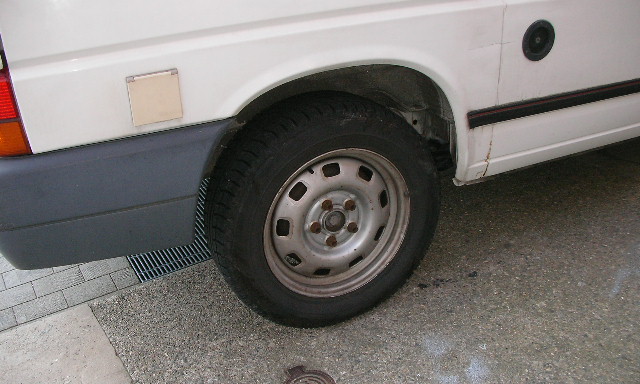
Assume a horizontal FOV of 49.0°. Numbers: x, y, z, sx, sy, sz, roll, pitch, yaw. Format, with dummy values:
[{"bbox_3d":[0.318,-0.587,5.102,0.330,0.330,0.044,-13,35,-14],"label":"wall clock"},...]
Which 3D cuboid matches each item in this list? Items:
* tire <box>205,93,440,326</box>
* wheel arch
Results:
[{"bbox_3d":[0.018,0.056,1.888,0.640,0.640,0.205,-13,27,-22],"label":"tire"},{"bbox_3d":[0.000,-0.157,1.773,0.710,0.370,0.250,-13,27,-22],"label":"wheel arch"}]

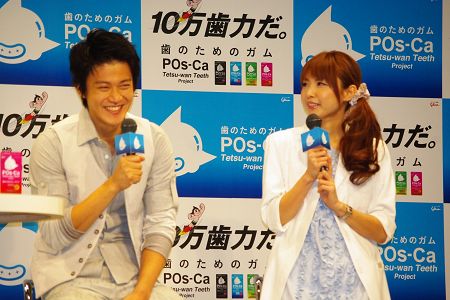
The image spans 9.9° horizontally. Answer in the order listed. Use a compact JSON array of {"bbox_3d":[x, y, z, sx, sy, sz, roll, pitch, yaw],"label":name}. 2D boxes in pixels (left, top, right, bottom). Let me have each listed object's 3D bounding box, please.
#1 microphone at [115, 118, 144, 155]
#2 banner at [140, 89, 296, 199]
[{"bbox_3d":[-0.284,0.009,7.900,0.063,0.210,0.063,-9,-8,43],"label":"microphone"},{"bbox_3d":[-0.022,-0.016,9.400,0.582,0.391,0.020,1,-6,-17],"label":"banner"}]

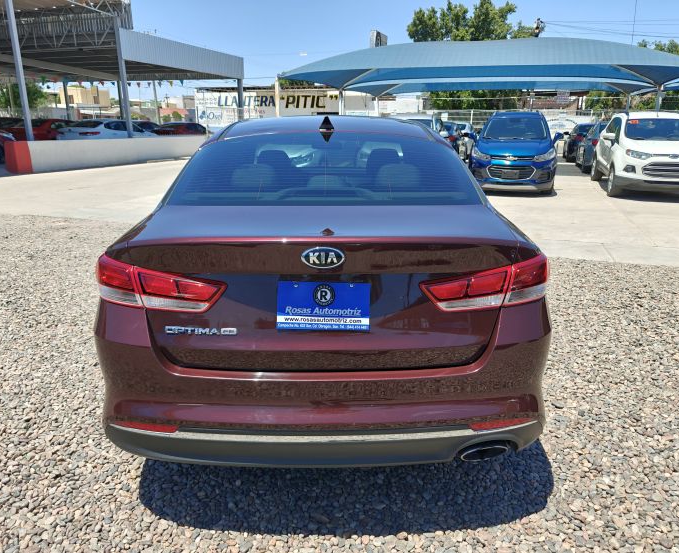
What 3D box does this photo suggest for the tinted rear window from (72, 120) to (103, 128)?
[{"bbox_3d":[-9.918,-5.966,19.200,1.250,0.120,0.650,5,48,15],"label":"tinted rear window"}]

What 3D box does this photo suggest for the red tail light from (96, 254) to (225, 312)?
[{"bbox_3d":[-0.627,0.014,1.725,0.520,0.175,0.280,3,17,10],"label":"red tail light"}]

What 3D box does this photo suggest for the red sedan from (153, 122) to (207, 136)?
[{"bbox_3d":[-8.646,-7.892,27.713,1.780,1.460,4.500,5,18,15],"label":"red sedan"}]

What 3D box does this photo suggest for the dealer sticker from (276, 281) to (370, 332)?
[{"bbox_3d":[-0.050,0.096,1.600,0.305,0.160,0.012,0,5,0],"label":"dealer sticker"}]

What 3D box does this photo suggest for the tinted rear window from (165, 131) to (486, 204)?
[{"bbox_3d":[-0.068,-0.495,2.367,1.330,0.120,0.745,0,40,0],"label":"tinted rear window"}]

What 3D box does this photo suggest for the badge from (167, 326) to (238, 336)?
[{"bbox_3d":[-0.461,0.185,1.635,0.245,0.034,0.012,0,5,0],"label":"badge"}]

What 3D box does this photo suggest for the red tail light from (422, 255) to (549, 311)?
[{"bbox_3d":[0.513,0.014,1.725,0.520,0.175,0.280,-3,17,-10],"label":"red tail light"}]

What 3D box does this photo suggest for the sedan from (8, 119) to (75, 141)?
[{"bbox_3d":[-12.390,-6.309,22.074,1.780,1.460,4.500,5,18,15],"label":"sedan"}]

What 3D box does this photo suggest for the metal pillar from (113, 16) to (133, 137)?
[{"bbox_3d":[-7.903,-7.041,18.061,0.200,4.590,0.200,7,18,21],"label":"metal pillar"}]

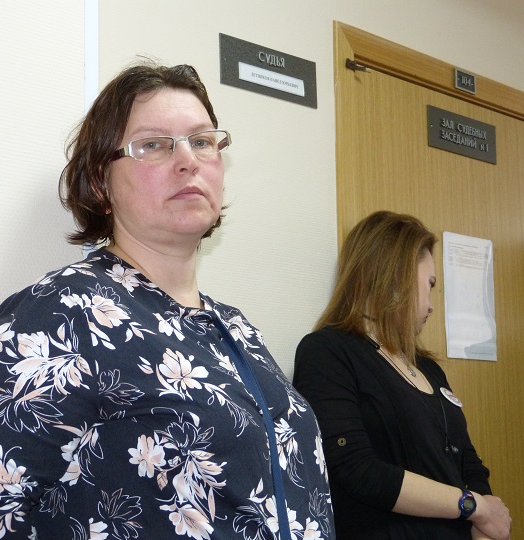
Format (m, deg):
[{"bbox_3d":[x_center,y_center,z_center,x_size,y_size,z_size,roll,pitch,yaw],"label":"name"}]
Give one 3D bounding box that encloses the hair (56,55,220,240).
[{"bbox_3d":[-0.154,-0.149,1.580,0.195,0.228,0.205,-1,-13,-30],"label":"hair"}]

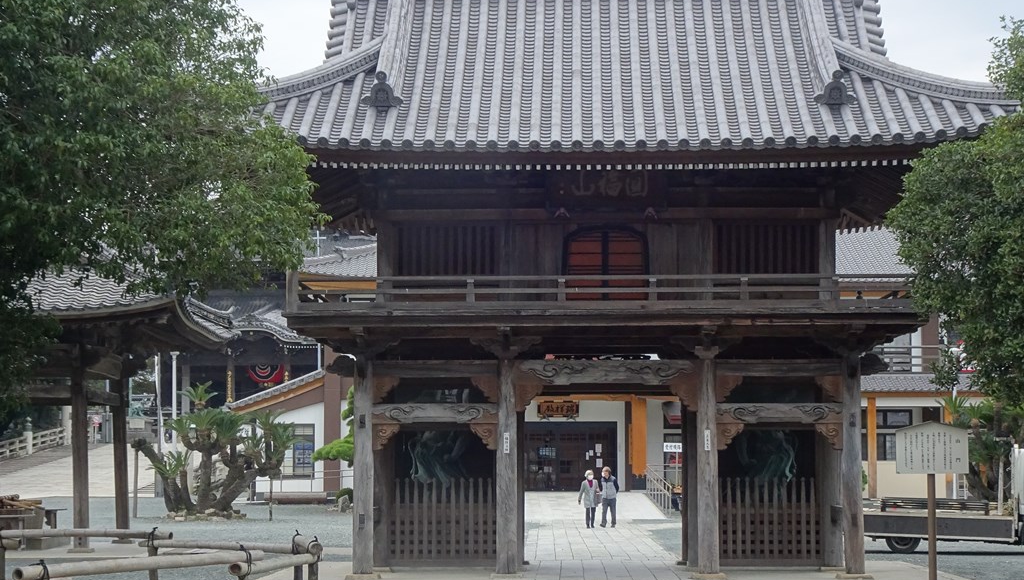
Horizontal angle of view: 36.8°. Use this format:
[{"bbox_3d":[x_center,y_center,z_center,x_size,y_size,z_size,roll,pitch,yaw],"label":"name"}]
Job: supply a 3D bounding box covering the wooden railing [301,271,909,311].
[{"bbox_3d":[1.320,0.025,22.203,9.167,0.545,0.160,0,-7,2],"label":"wooden railing"}]

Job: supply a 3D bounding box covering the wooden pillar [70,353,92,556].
[{"bbox_3d":[-8.119,3.018,28.968,0.300,3.694,0.300,-3,-8,1],"label":"wooden pillar"}]

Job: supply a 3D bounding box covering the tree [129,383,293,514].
[{"bbox_3d":[-9.206,4.998,47.818,4.900,4.100,4.400,0,-7,0],"label":"tree"}]

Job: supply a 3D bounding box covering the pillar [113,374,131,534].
[{"bbox_3d":[-7.930,3.339,31.398,0.265,3.500,0.265,-2,-7,0],"label":"pillar"}]

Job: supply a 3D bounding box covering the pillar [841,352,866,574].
[{"bbox_3d":[5.051,2.547,22.745,0.300,3.252,0.300,0,-7,2],"label":"pillar"}]

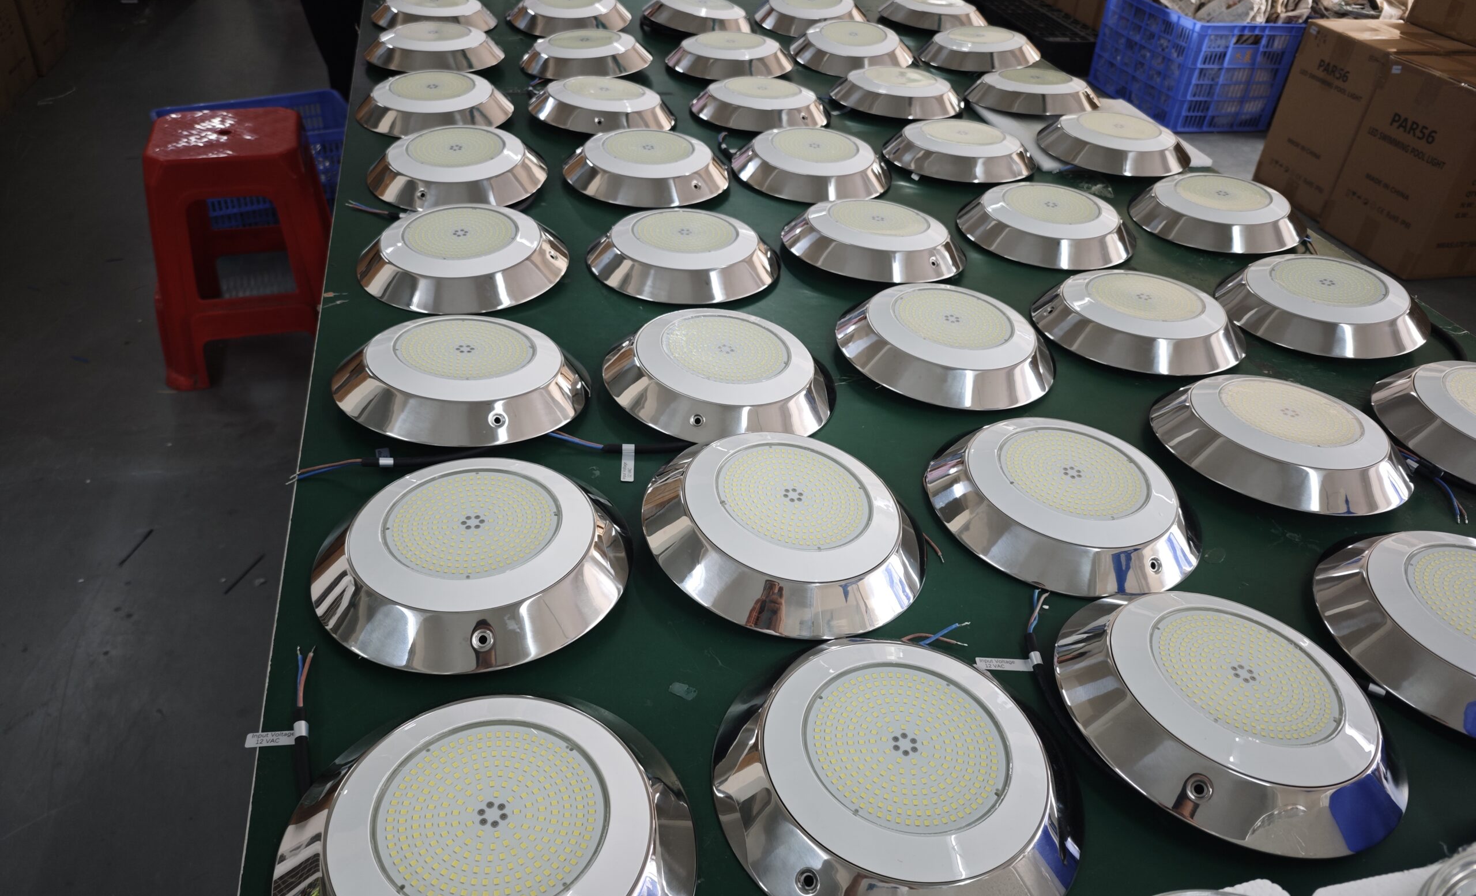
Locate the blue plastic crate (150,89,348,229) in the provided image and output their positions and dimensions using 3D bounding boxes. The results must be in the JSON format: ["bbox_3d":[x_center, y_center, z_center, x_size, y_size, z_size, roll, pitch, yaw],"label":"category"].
[{"bbox_3d":[-1.371,-0.869,2.886,0.526,0.204,0.343,-21,45,-30],"label":"blue plastic crate"}]

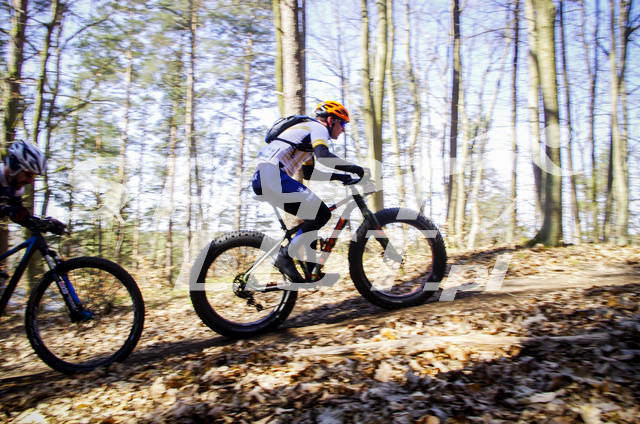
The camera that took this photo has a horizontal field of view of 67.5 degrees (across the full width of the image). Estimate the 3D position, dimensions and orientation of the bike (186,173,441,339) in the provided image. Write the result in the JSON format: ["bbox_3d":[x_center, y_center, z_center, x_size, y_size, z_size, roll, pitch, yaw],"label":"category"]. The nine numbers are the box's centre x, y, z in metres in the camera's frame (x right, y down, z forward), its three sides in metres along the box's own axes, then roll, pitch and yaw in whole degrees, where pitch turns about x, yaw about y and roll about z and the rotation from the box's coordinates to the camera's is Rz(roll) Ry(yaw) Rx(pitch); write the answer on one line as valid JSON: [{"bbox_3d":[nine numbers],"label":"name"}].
[{"bbox_3d":[0.007,0.287,3.456,1.900,1.030,0.750,-8,1,-10],"label":"bike"}]

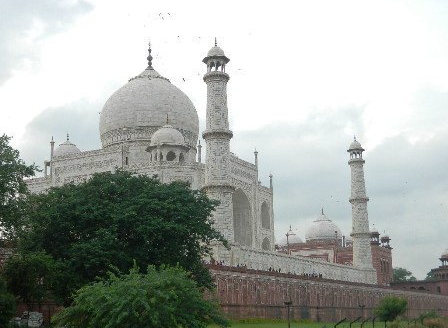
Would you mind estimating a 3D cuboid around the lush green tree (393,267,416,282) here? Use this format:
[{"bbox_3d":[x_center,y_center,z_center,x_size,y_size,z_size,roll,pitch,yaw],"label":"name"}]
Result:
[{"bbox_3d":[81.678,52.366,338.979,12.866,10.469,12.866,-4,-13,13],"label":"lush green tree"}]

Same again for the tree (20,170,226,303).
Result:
[{"bbox_3d":[-7.833,6.151,57.517,16.061,11.542,14.134,0,-13,-8],"label":"tree"}]

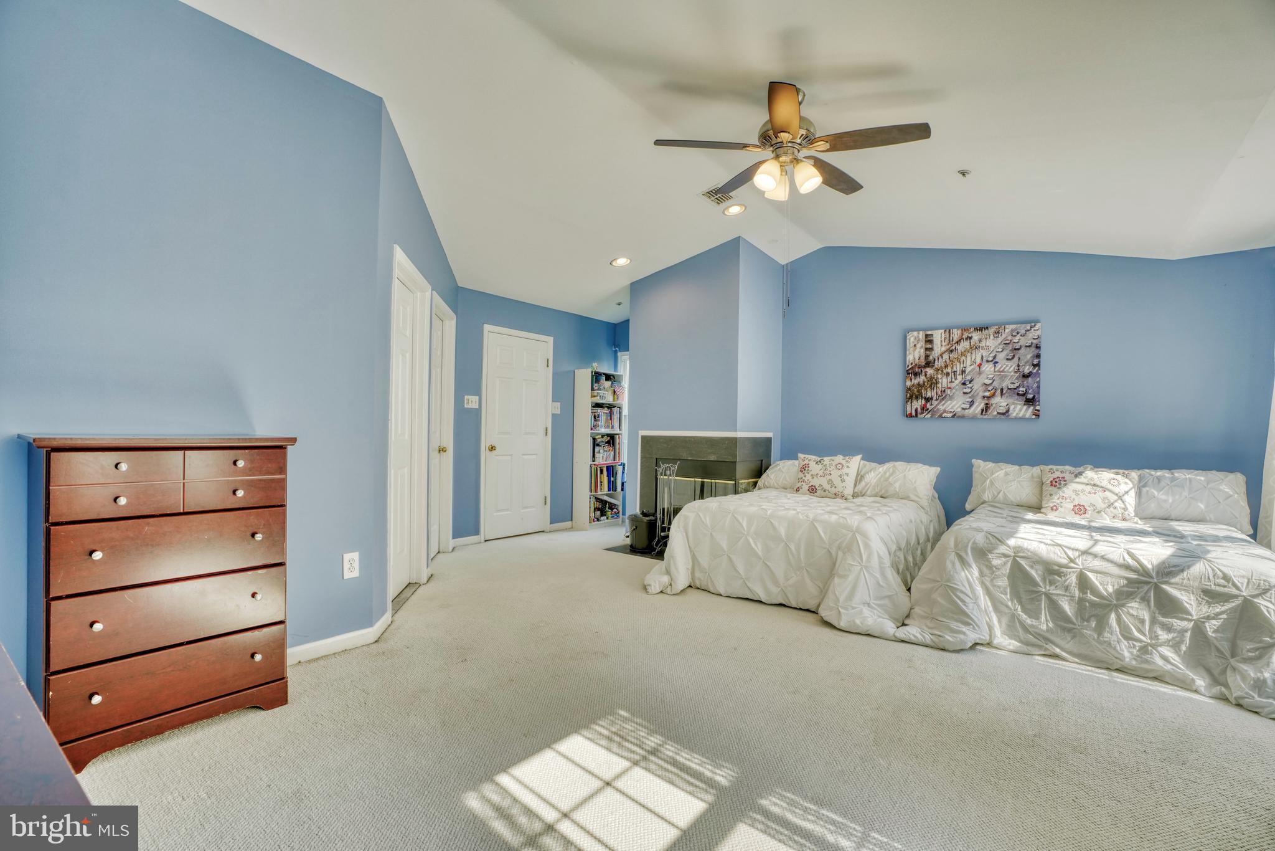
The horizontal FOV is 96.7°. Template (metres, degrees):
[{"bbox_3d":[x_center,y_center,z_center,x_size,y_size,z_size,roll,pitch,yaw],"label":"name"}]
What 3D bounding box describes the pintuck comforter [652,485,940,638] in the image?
[{"bbox_3d":[1.354,0.865,4.403,1.600,0.600,2.270,1,-1,39],"label":"pintuck comforter"}]

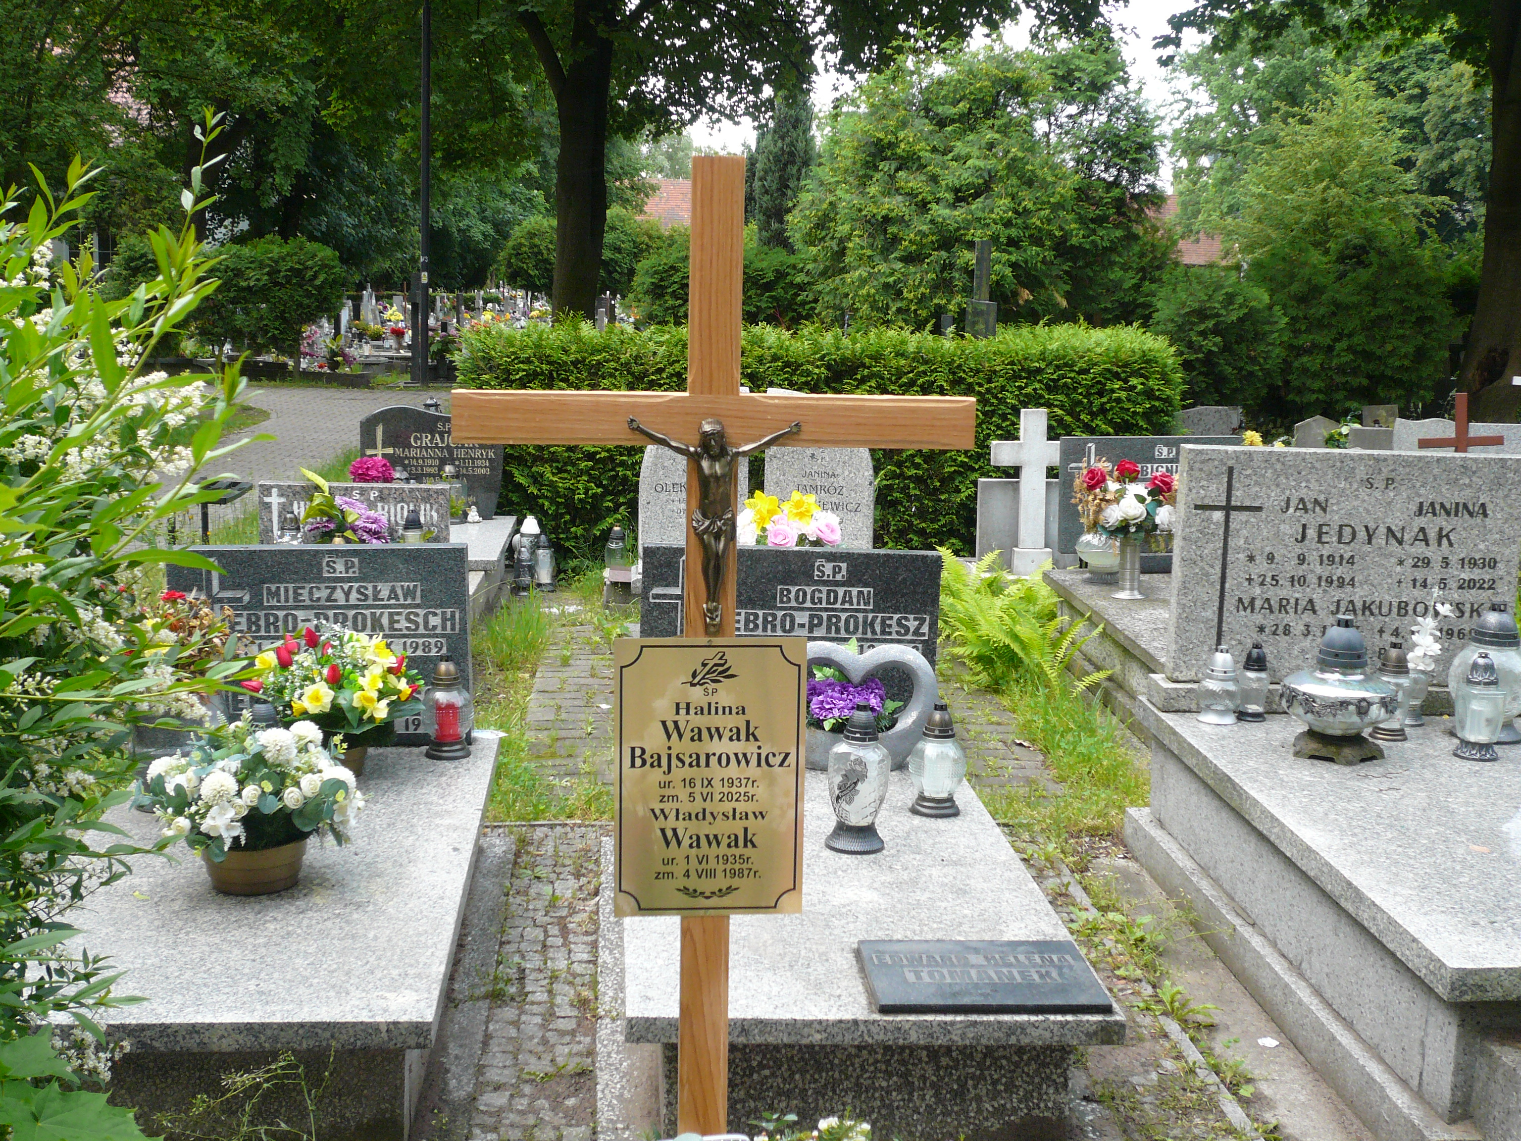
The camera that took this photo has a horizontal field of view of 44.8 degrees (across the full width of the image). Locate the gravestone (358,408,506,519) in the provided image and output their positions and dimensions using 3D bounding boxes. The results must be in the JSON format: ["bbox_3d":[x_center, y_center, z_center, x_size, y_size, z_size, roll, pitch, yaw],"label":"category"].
[{"bbox_3d":[-1.534,-0.512,8.658,0.660,0.527,0.075,0,10,-8],"label":"gravestone"}]

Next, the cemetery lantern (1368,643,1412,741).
[{"bbox_3d":[1.605,0.306,4.699,0.105,0.240,0.105,1,10,-5],"label":"cemetery lantern"}]

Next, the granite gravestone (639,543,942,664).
[{"bbox_3d":[0.072,0.201,4.774,0.765,0.532,0.065,1,10,-5],"label":"granite gravestone"}]

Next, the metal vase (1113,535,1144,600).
[{"bbox_3d":[1.313,-0.016,6.551,0.118,0.218,0.118,1,10,-5],"label":"metal vase"}]

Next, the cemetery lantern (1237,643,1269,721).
[{"bbox_3d":[1.170,0.262,4.362,0.076,0.181,0.076,1,10,-5],"label":"cemetery lantern"}]

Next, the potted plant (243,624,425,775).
[{"bbox_3d":[-1.030,0.304,4.493,0.430,0.360,0.370,1,10,-5],"label":"potted plant"}]

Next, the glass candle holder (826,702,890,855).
[{"bbox_3d":[0.215,0.436,3.963,0.139,0.317,0.139,1,10,-5],"label":"glass candle holder"}]

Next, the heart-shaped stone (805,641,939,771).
[{"bbox_3d":[0.240,0.329,4.594,0.412,0.312,0.135,1,10,-5],"label":"heart-shaped stone"}]

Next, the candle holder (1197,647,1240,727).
[{"bbox_3d":[1.204,0.292,4.843,0.112,0.195,0.112,1,10,-5],"label":"candle holder"}]

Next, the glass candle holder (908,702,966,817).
[{"bbox_3d":[0.411,0.433,4.302,0.132,0.255,0.132,1,10,-5],"label":"glass candle holder"}]

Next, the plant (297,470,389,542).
[{"bbox_3d":[-1.480,-0.179,6.578,0.317,0.368,0.270,1,10,-5],"label":"plant"}]

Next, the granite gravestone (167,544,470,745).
[{"bbox_3d":[-1.096,0.182,4.631,0.743,0.502,0.080,1,10,-5],"label":"granite gravestone"}]

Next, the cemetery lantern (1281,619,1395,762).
[{"bbox_3d":[1.292,0.253,4.078,0.259,0.304,0.259,1,10,-5],"label":"cemetery lantern"}]

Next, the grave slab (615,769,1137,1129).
[{"bbox_3d":[0.127,0.700,3.981,0.841,0.214,1.784,1,10,-5],"label":"grave slab"}]

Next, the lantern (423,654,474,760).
[{"bbox_3d":[-0.789,0.337,4.665,0.126,0.250,0.126,1,10,-5],"label":"lantern"}]

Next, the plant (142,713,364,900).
[{"bbox_3d":[-1.007,0.455,3.676,0.430,0.345,0.390,1,10,-5],"label":"plant"}]

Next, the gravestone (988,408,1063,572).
[{"bbox_3d":[1.070,-0.313,7.299,0.342,0.653,0.150,1,10,-5],"label":"gravestone"}]

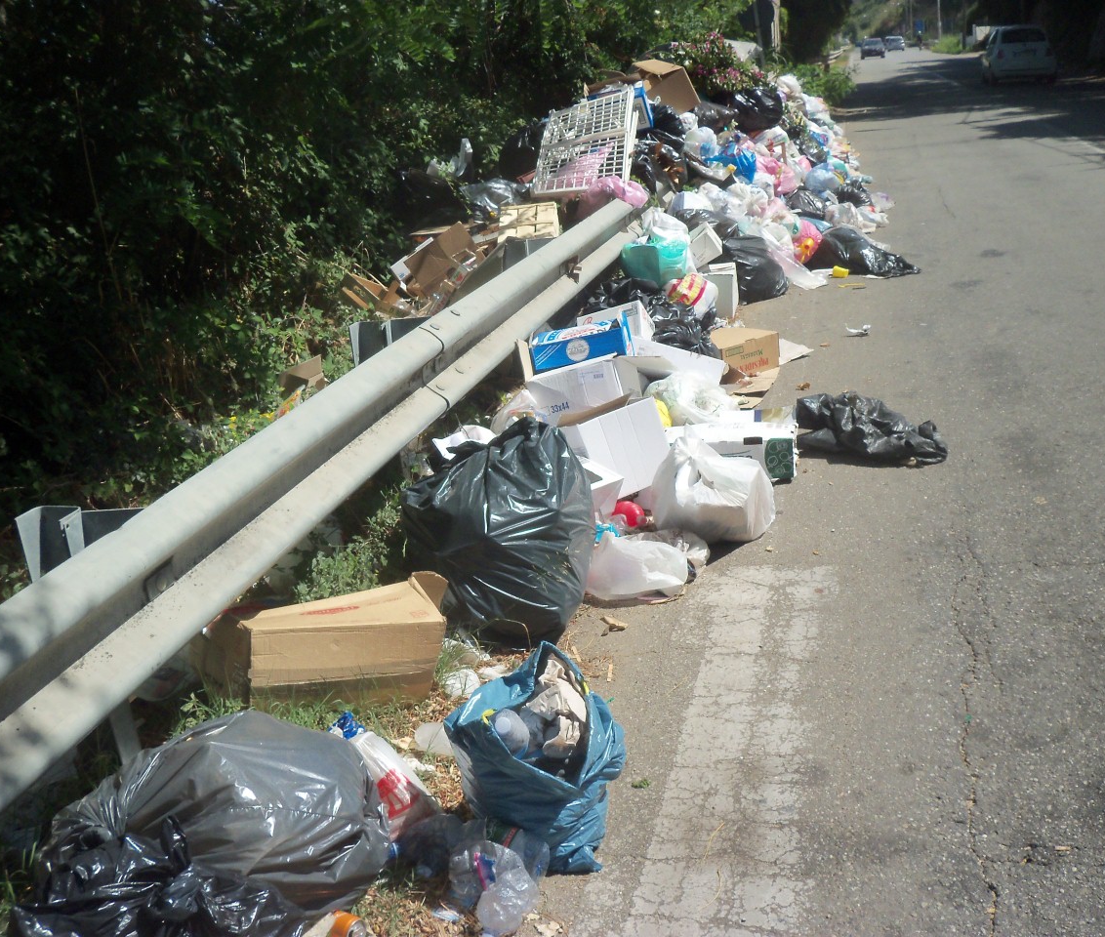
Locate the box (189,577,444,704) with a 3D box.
[{"bbox_3d":[-0.581,0.446,3.180,0.540,0.260,0.280,-6,18,1],"label":"box"}]

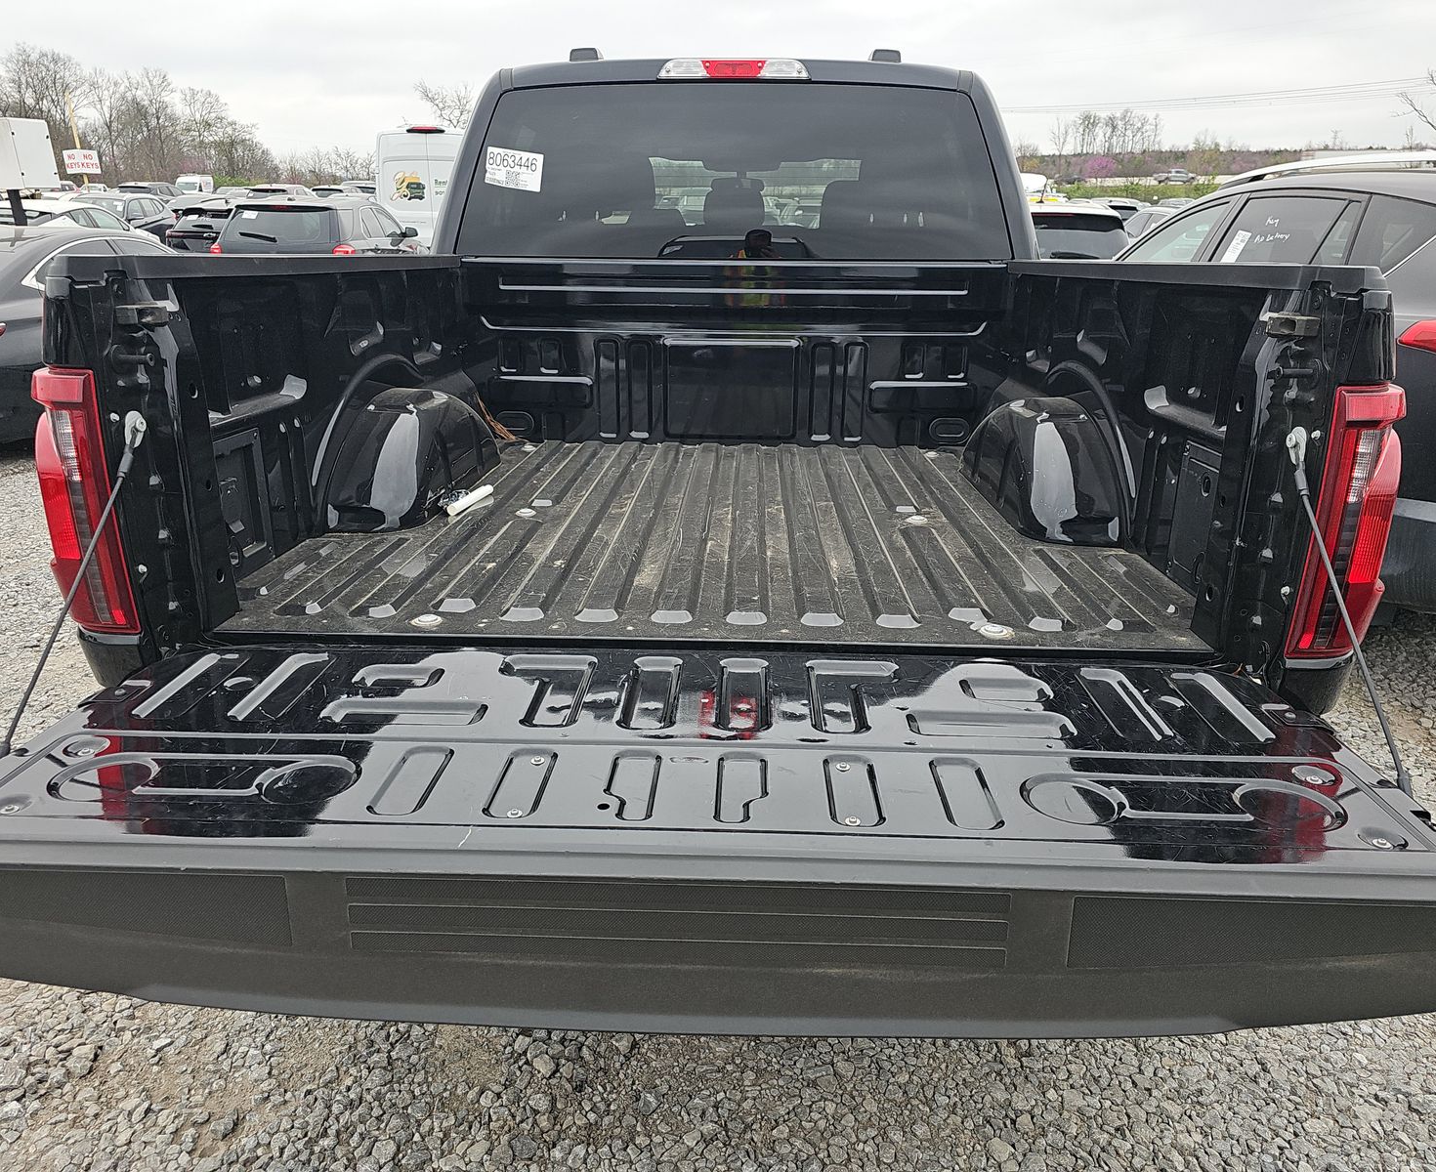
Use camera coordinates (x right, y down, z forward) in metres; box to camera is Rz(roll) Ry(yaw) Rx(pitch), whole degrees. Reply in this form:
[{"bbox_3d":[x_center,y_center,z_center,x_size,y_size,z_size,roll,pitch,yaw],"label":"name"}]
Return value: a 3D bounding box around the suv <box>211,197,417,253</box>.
[{"bbox_3d":[-5.780,-5.039,15.903,1.860,1.700,4.750,0,21,-2],"label":"suv"}]

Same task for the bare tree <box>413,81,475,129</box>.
[{"bbox_3d":[-16.777,-27.745,65.043,5.000,7.000,5.000,1,21,2],"label":"bare tree"}]

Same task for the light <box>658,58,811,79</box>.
[{"bbox_3d":[0.050,-1.518,3.064,0.455,0.062,0.045,1,6,2],"label":"light"}]

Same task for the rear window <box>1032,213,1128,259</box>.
[{"bbox_3d":[2.786,-2.897,8.600,1.220,0.450,0.100,1,-4,2],"label":"rear window"}]

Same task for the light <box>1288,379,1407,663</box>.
[{"bbox_3d":[0.891,-0.102,1.506,0.135,0.395,0.160,1,18,2],"label":"light"}]

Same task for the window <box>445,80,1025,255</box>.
[{"bbox_3d":[0.046,-1.251,3.149,1.690,0.530,0.080,1,6,2],"label":"window"}]

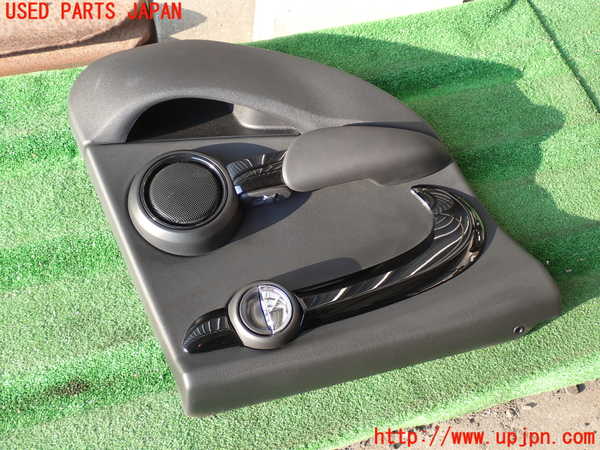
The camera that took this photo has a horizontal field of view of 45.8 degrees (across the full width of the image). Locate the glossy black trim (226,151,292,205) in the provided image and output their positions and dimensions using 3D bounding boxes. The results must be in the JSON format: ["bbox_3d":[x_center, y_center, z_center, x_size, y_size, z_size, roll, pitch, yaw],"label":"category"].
[{"bbox_3d":[-0.061,-0.087,1.221,0.120,0.048,0.055,-12,61,-10],"label":"glossy black trim"}]

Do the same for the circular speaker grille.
[{"bbox_3d":[-0.191,-0.050,1.173,0.124,0.016,0.124,-12,61,-10],"label":"circular speaker grille"}]

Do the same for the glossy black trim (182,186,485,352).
[{"bbox_3d":[0.060,0.059,1.146,0.520,0.045,0.212,-12,61,-10],"label":"glossy black trim"}]

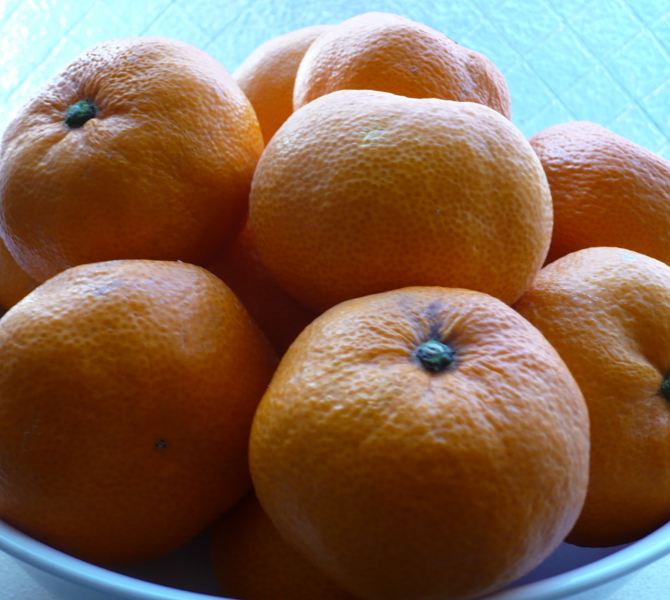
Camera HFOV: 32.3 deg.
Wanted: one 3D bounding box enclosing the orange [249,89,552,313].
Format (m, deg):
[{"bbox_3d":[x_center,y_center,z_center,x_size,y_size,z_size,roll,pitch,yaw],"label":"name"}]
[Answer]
[{"bbox_3d":[0.016,-0.022,0.276,0.072,0.057,0.072,9,9,0],"label":"orange"}]

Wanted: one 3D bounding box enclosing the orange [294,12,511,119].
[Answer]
[{"bbox_3d":[0.021,-0.056,0.342,0.069,0.056,0.069,34,7,0],"label":"orange"}]

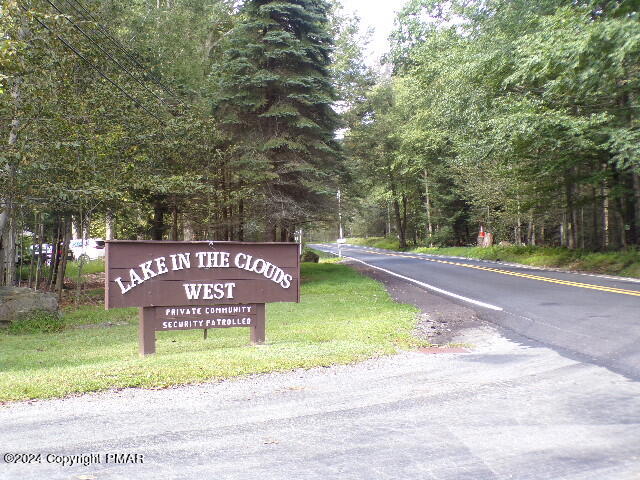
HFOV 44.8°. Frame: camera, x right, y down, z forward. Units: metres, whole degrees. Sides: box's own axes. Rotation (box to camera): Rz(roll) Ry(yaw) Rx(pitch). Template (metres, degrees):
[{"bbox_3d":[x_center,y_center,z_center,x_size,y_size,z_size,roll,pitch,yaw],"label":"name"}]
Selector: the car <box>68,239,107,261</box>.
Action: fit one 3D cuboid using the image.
[{"bbox_3d":[-13.800,0.800,50.500,4.600,1.700,1.850,0,0,0],"label":"car"}]

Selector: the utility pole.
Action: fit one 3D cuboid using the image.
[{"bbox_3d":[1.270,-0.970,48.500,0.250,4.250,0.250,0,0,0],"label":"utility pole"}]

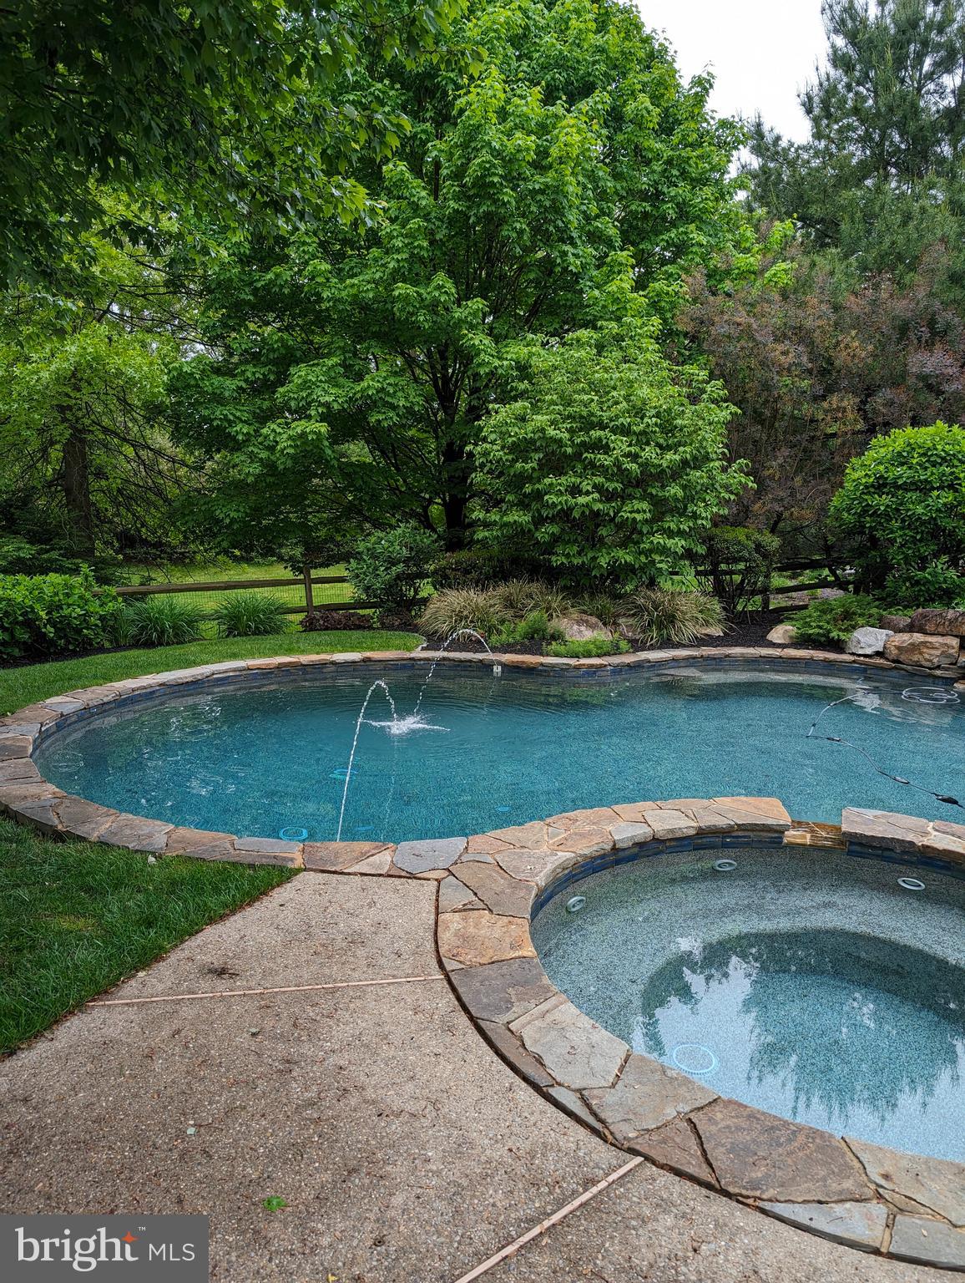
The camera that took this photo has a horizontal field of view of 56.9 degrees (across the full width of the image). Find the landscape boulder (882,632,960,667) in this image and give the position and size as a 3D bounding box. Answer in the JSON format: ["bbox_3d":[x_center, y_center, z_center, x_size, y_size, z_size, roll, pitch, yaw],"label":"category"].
[{"bbox_3d":[5.165,0.058,10.477,0.900,0.400,0.620,3,7,26],"label":"landscape boulder"}]

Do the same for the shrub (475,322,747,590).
[{"bbox_3d":[1.960,-2.466,13.606,4.150,4.750,3.900,1,7,8],"label":"shrub"}]

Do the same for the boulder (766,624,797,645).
[{"bbox_3d":[4.231,-0.120,12.571,0.500,0.290,0.420,2,7,19],"label":"boulder"}]

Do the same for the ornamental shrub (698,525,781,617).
[{"bbox_3d":[4.784,-1.262,16.666,1.600,1.650,1.500,2,7,16],"label":"ornamental shrub"}]

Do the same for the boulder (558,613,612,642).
[{"bbox_3d":[1.406,-0.147,12.366,0.780,0.430,0.600,1,7,6],"label":"boulder"}]

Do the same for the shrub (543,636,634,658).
[{"bbox_3d":[1.357,0.032,11.481,1.100,0.220,0.700,1,7,7],"label":"shrub"}]

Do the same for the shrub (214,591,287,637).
[{"bbox_3d":[-3.477,-0.387,13.345,1.080,0.680,1.000,-2,7,-15],"label":"shrub"}]

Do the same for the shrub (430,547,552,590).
[{"bbox_3d":[0.165,-0.857,14.700,2.100,1.300,1.500,0,7,1],"label":"shrub"}]

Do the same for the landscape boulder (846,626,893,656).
[{"bbox_3d":[4.993,-0.008,11.476,0.620,0.360,0.480,3,7,23],"label":"landscape boulder"}]

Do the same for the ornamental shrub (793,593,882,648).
[{"bbox_3d":[5.069,-0.296,12.651,1.380,0.660,1.150,3,7,22],"label":"ornamental shrub"}]

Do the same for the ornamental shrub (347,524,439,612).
[{"bbox_3d":[-1.431,-0.959,14.285,1.500,1.600,1.400,-1,7,-6],"label":"ornamental shrub"}]

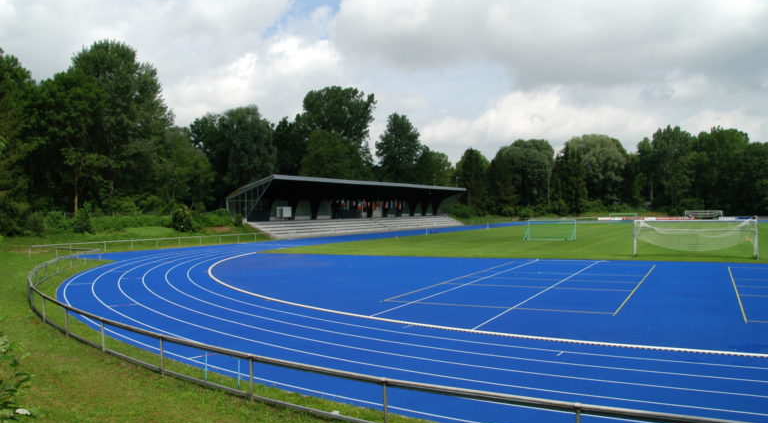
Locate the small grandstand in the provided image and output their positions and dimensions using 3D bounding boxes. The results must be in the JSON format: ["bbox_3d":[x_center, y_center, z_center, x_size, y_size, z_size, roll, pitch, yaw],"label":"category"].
[{"bbox_3d":[-1.500,-0.750,101.500,7.800,8.100,63.500,0,0,30],"label":"small grandstand"}]

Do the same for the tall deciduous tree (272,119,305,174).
[{"bbox_3d":[-19.170,-8.370,112.000,9.000,20.200,9.000,0,0,0],"label":"tall deciduous tree"}]

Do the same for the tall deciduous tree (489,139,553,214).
[{"bbox_3d":[38.080,-9.450,160.000,18.100,21.700,16.300,0,0,0],"label":"tall deciduous tree"}]

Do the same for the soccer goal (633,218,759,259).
[{"bbox_3d":[21.100,1.870,39.400,7.500,2.500,1.600,0,0,30],"label":"soccer goal"}]

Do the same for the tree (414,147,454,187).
[{"bbox_3d":[12.200,-6.900,145.000,10.000,19.000,10.000,0,0,0],"label":"tree"}]

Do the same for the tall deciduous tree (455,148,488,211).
[{"bbox_3d":[21.590,-6.910,142.000,8.900,17.300,8.400,0,0,0],"label":"tall deciduous tree"}]

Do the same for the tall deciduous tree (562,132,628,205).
[{"bbox_3d":[61.950,-10.640,169.000,19.100,23.900,17.200,0,0,0],"label":"tall deciduous tree"}]

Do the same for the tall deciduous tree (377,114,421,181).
[{"bbox_3d":[3.550,-10.100,132.000,10.600,25.200,10.500,0,0,0],"label":"tall deciduous tree"}]

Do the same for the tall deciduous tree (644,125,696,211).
[{"bbox_3d":[83.120,-11.900,167.000,15.700,26.700,14.100,0,0,0],"label":"tall deciduous tree"}]

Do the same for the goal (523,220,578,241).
[{"bbox_3d":[17.550,1.960,60.800,5.150,2.050,1.600,0,0,32],"label":"goal"}]

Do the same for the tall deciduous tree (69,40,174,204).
[{"bbox_3d":[-36.500,-11.400,80.000,14.700,24.800,14.000,0,0,0],"label":"tall deciduous tree"}]

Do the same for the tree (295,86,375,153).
[{"bbox_3d":[-9.900,-11.400,115.000,16.000,27.200,15.000,0,0,0],"label":"tree"}]

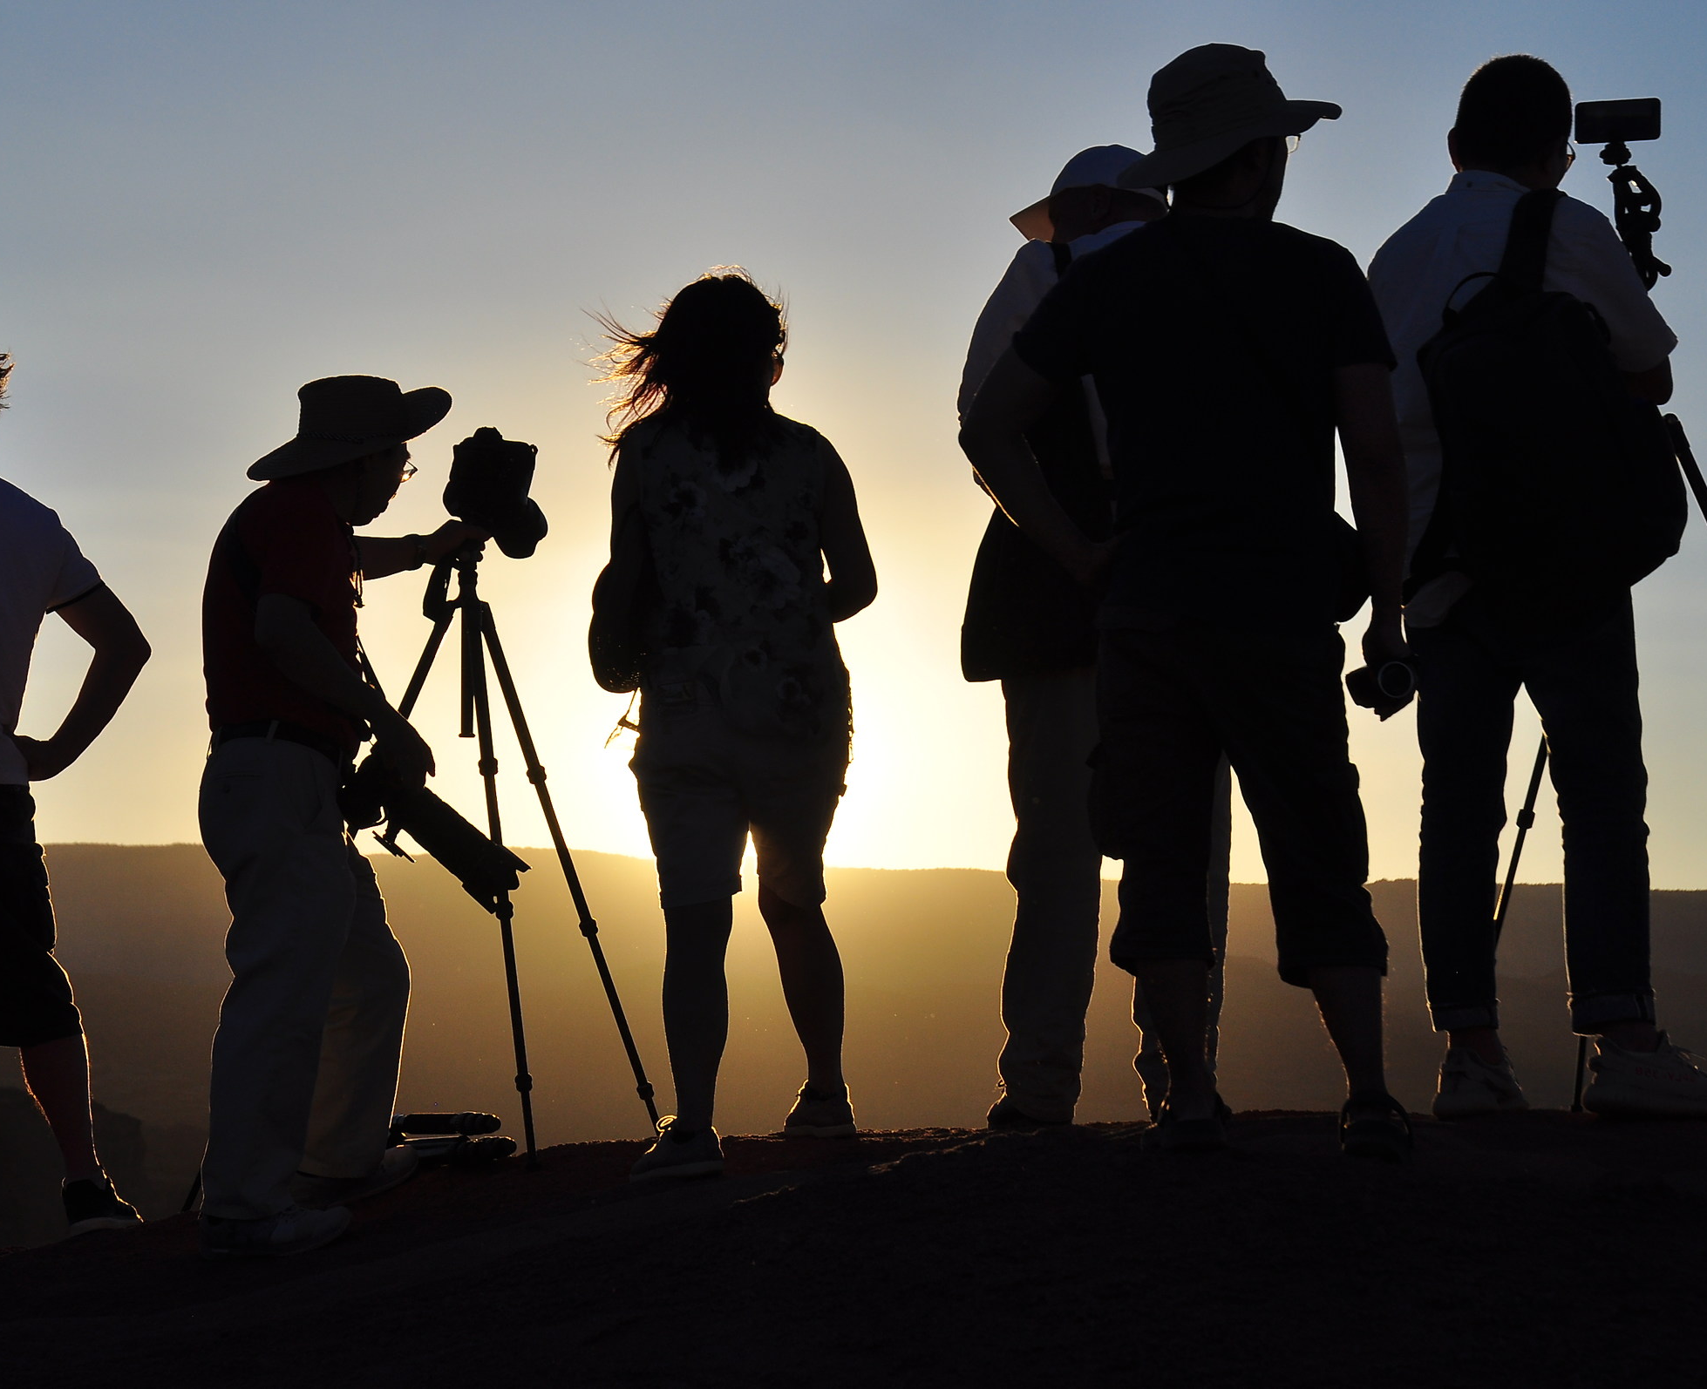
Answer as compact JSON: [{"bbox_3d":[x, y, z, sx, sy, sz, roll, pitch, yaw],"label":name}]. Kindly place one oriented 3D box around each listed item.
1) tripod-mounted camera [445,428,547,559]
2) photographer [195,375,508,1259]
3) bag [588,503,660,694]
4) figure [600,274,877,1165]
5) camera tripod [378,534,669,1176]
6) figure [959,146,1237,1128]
[{"bbox_3d":[-0.699,-0.398,11.000,0.160,0.160,0.200,-1,-22,33],"label":"tripod-mounted camera"},{"bbox_3d":[-0.967,0.227,10.800,0.560,1.670,0.500,1,-2,-30],"label":"photographer"},{"bbox_3d":[-0.400,-0.169,10.100,0.140,0.310,0.210,-1,-2,16],"label":"bag"},{"bbox_3d":[-0.205,0.054,10.000,0.490,1.600,0.380,0,-2,3],"label":"figure"},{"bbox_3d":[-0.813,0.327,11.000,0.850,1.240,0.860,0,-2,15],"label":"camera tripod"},{"bbox_3d":[0.434,-0.103,10.000,0.480,1.730,0.370,1,-2,-19],"label":"figure"}]

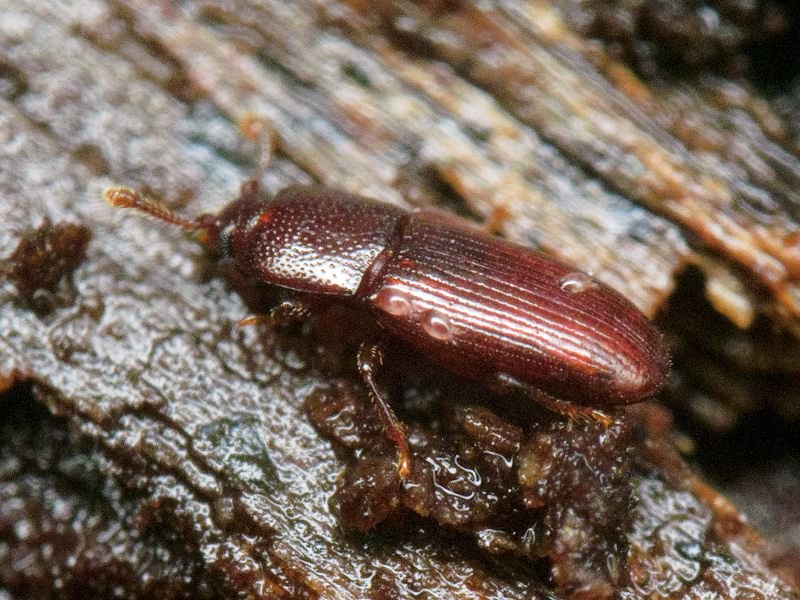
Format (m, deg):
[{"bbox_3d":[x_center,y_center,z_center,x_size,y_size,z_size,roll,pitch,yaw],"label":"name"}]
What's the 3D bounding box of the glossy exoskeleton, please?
[{"bbox_3d":[0.000,0.000,0.029,0.005,0.001,0.002,18,51,15],"label":"glossy exoskeleton"}]

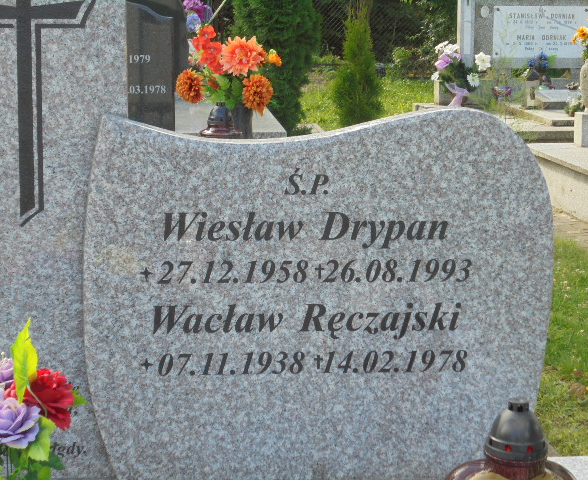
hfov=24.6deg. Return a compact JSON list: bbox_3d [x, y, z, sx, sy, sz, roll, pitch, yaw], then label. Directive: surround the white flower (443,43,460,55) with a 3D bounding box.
[{"bbox_3d":[0.969,-1.178,8.300,0.105,0.070,0.075,0,10,0],"label":"white flower"}]

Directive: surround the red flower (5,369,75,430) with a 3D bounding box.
[{"bbox_3d":[-0.343,0.216,1.820,0.094,0.082,0.088,-4,10,-25],"label":"red flower"}]

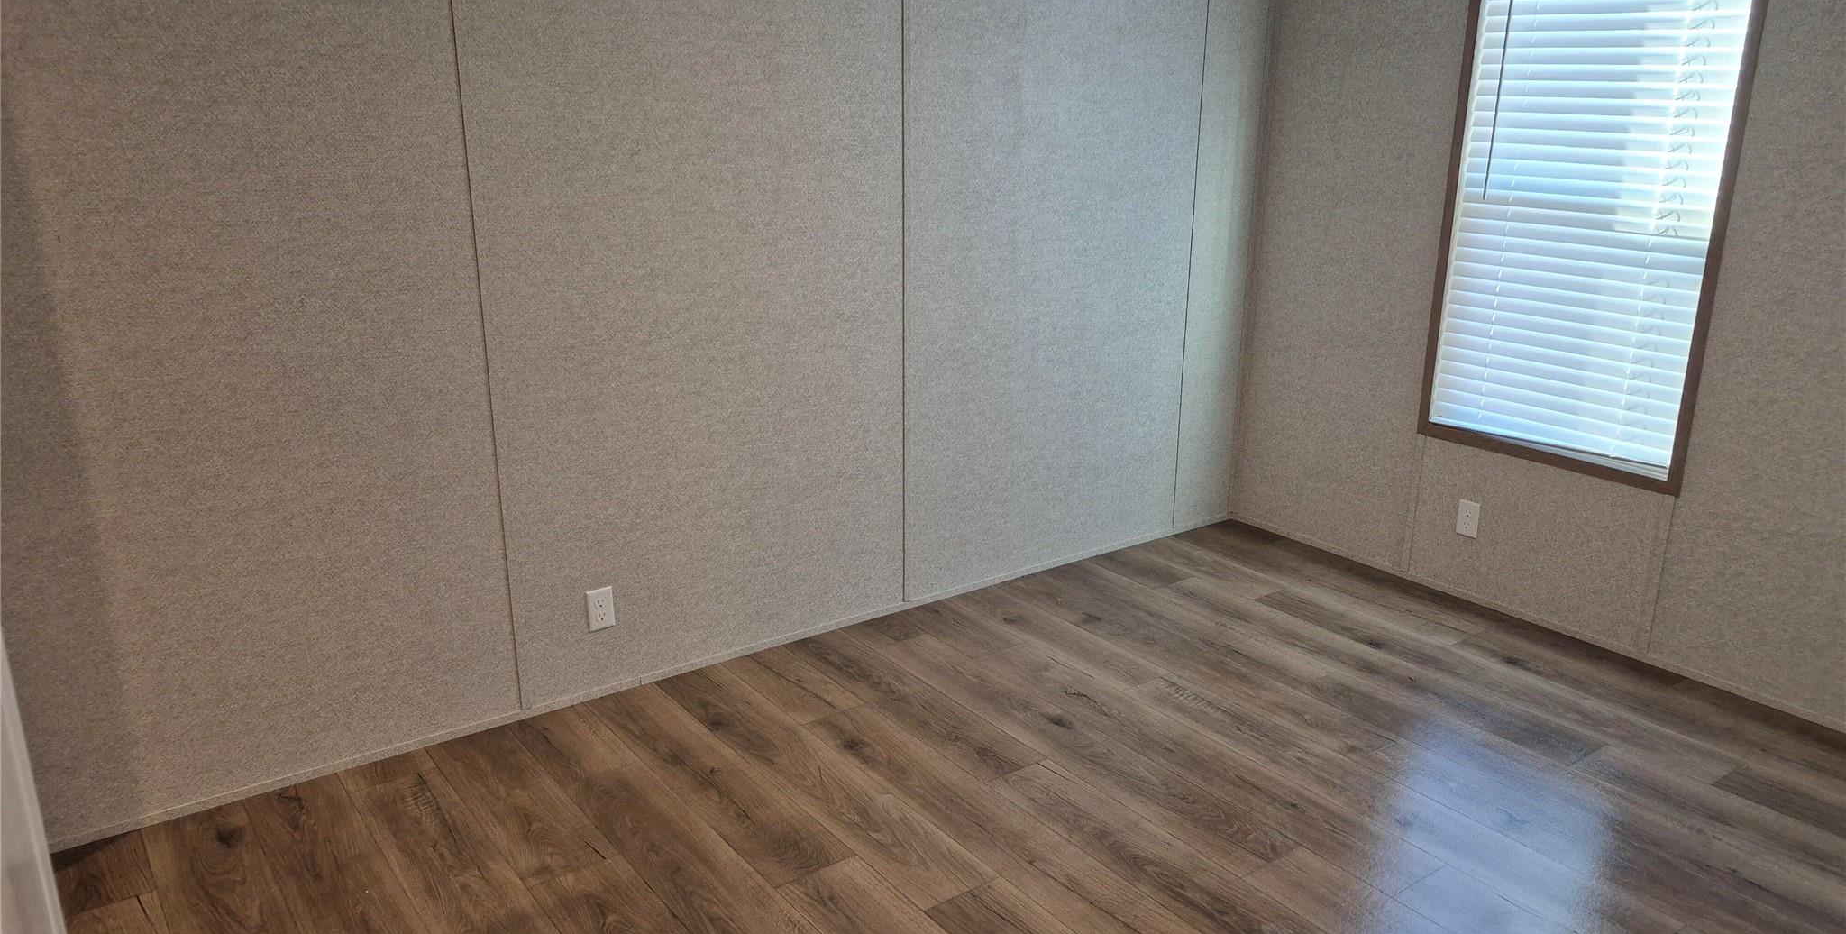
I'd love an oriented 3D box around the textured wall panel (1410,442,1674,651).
[{"bbox_3d":[1.872,0.229,3.792,0.030,0.505,0.774,-11,20,-34],"label":"textured wall panel"}]

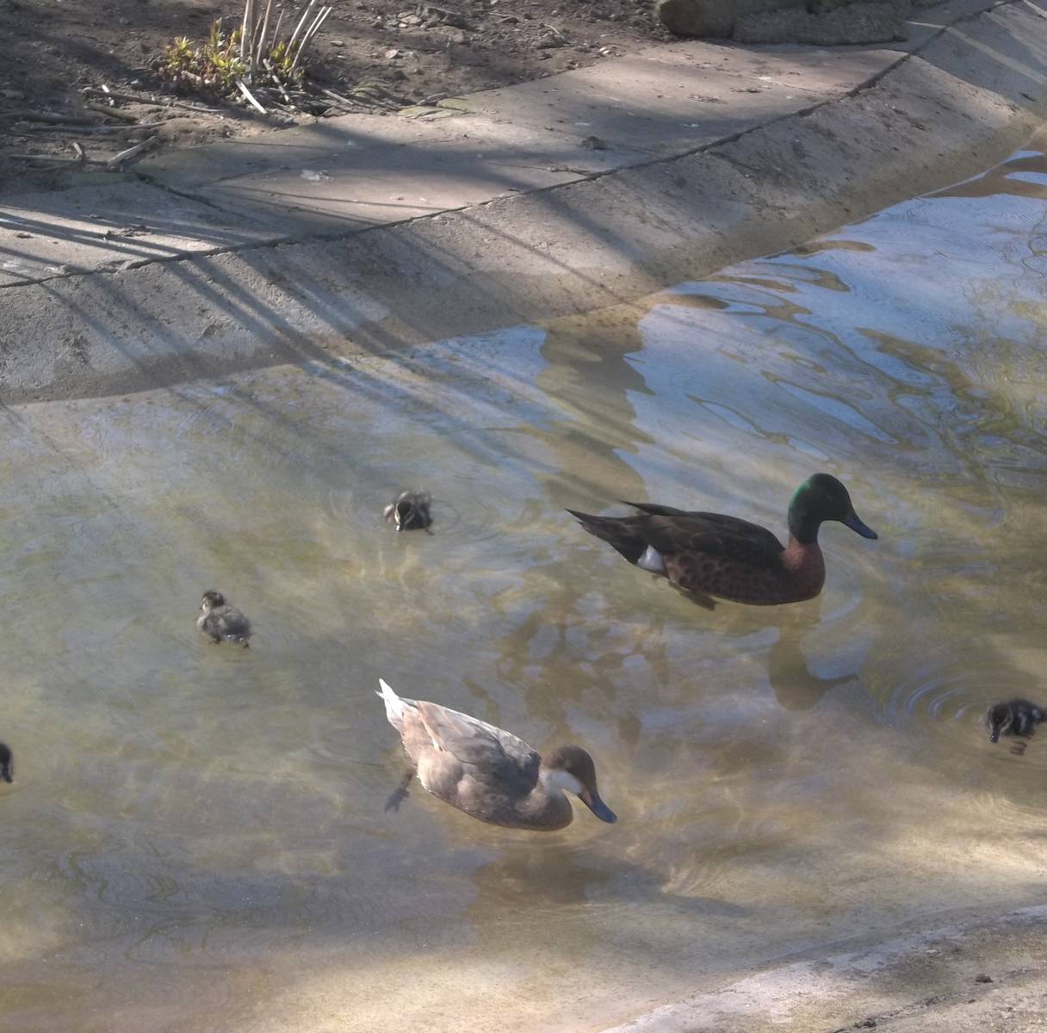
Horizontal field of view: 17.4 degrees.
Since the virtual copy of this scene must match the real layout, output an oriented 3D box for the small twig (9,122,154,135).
[{"bbox_3d":[-0.665,-0.587,5.173,0.216,0.013,0.016,-3,25,-17],"label":"small twig"}]

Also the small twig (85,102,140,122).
[{"bbox_3d":[-0.631,-0.621,5.254,0.096,0.014,0.014,15,26,23],"label":"small twig"}]

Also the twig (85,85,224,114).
[{"bbox_3d":[-0.578,-0.646,5.319,0.224,0.014,0.016,10,25,12],"label":"twig"}]

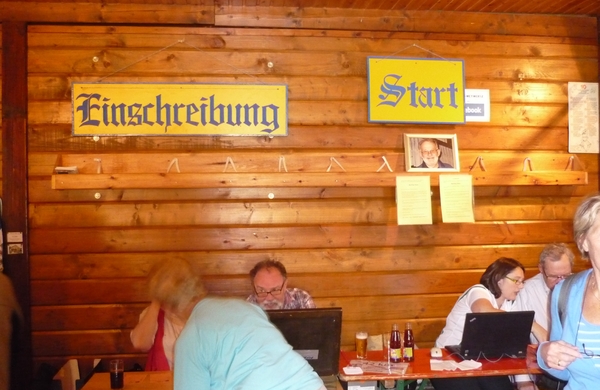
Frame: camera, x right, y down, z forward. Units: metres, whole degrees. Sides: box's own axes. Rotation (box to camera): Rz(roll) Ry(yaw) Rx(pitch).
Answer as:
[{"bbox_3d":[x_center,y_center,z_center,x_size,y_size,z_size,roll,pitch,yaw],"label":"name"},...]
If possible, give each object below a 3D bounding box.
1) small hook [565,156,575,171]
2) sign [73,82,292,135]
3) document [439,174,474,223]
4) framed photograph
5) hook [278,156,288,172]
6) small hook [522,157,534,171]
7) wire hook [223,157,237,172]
[{"bbox_3d":[1.743,-0.195,3.690,0.064,0.105,0.040,-1,1,-7],"label":"small hook"},{"bbox_3d":[-0.718,-0.508,3.429,1.274,0.315,0.022,-1,1,-7],"label":"sign"},{"bbox_3d":[0.968,0.025,3.532,0.210,0.297,0.008,-1,-5,-6],"label":"document"},{"bbox_3d":[0.821,-0.261,3.559,0.340,0.237,0.025,-1,-11,-6],"label":"framed photograph"},{"bbox_3d":[-0.100,-0.182,3.479,0.056,0.103,0.040,-1,1,-7],"label":"hook"},{"bbox_3d":[1.473,-0.196,3.696,0.068,0.087,0.035,-1,-1,-6],"label":"small hook"},{"bbox_3d":[-0.428,-0.184,3.485,0.082,0.095,0.035,-1,-1,-6],"label":"wire hook"}]

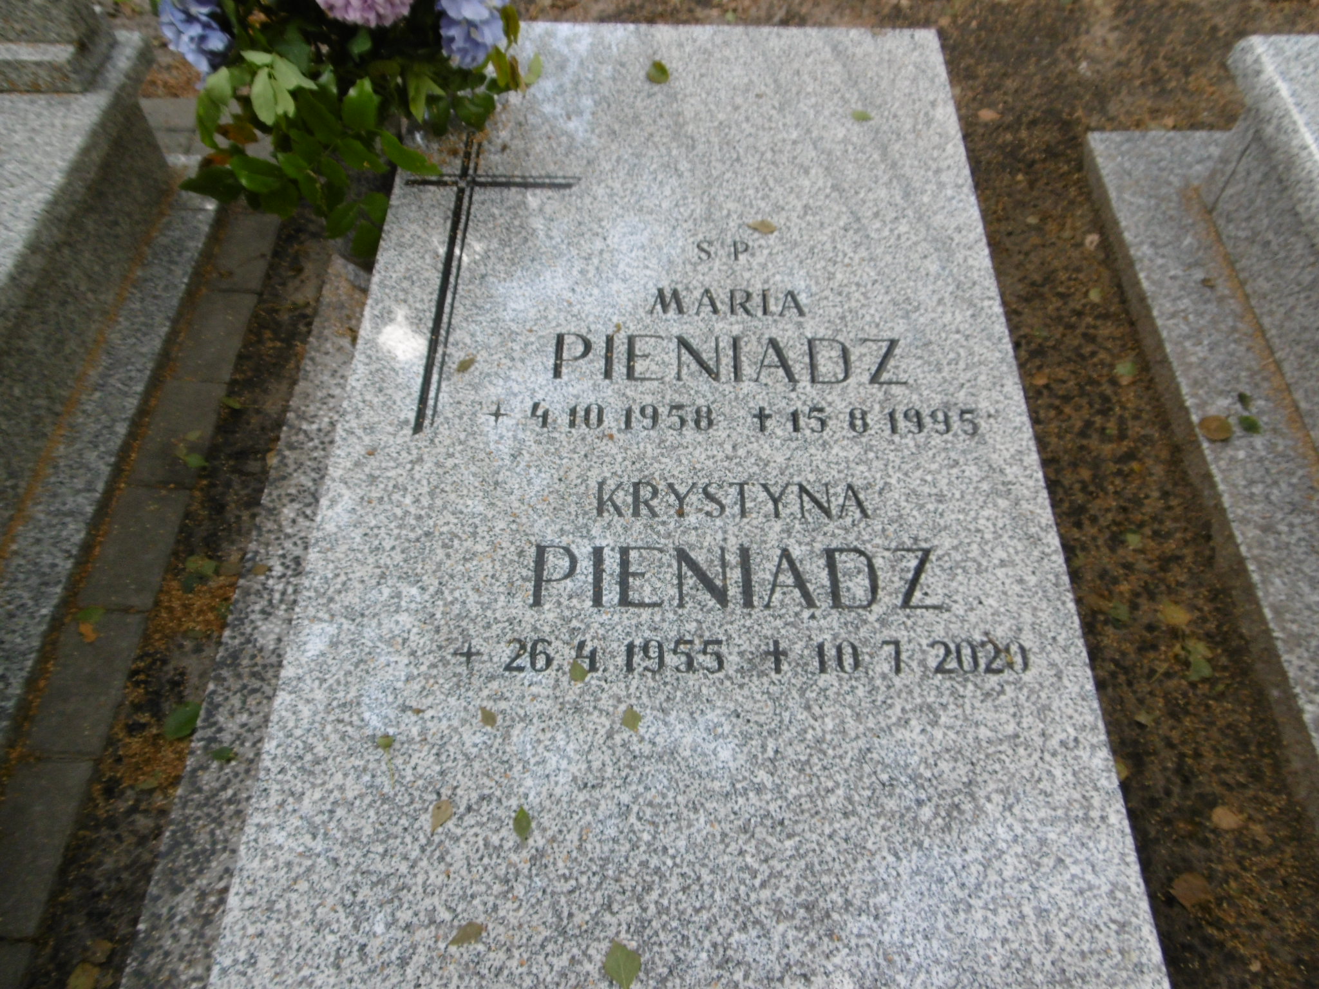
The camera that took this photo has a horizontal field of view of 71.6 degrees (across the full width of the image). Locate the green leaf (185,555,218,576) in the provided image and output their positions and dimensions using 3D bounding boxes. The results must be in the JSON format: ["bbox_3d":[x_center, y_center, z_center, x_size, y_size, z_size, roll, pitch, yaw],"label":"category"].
[{"bbox_3d":[-0.661,0.101,1.325,0.049,0.008,0.019,22,60,14],"label":"green leaf"}]

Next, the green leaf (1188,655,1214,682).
[{"bbox_3d":[0.732,0.240,1.235,0.027,0.008,0.047,35,63,20],"label":"green leaf"}]

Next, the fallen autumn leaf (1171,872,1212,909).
[{"bbox_3d":[0.630,0.470,1.084,0.044,0.010,0.038,-3,57,-2],"label":"fallen autumn leaf"}]

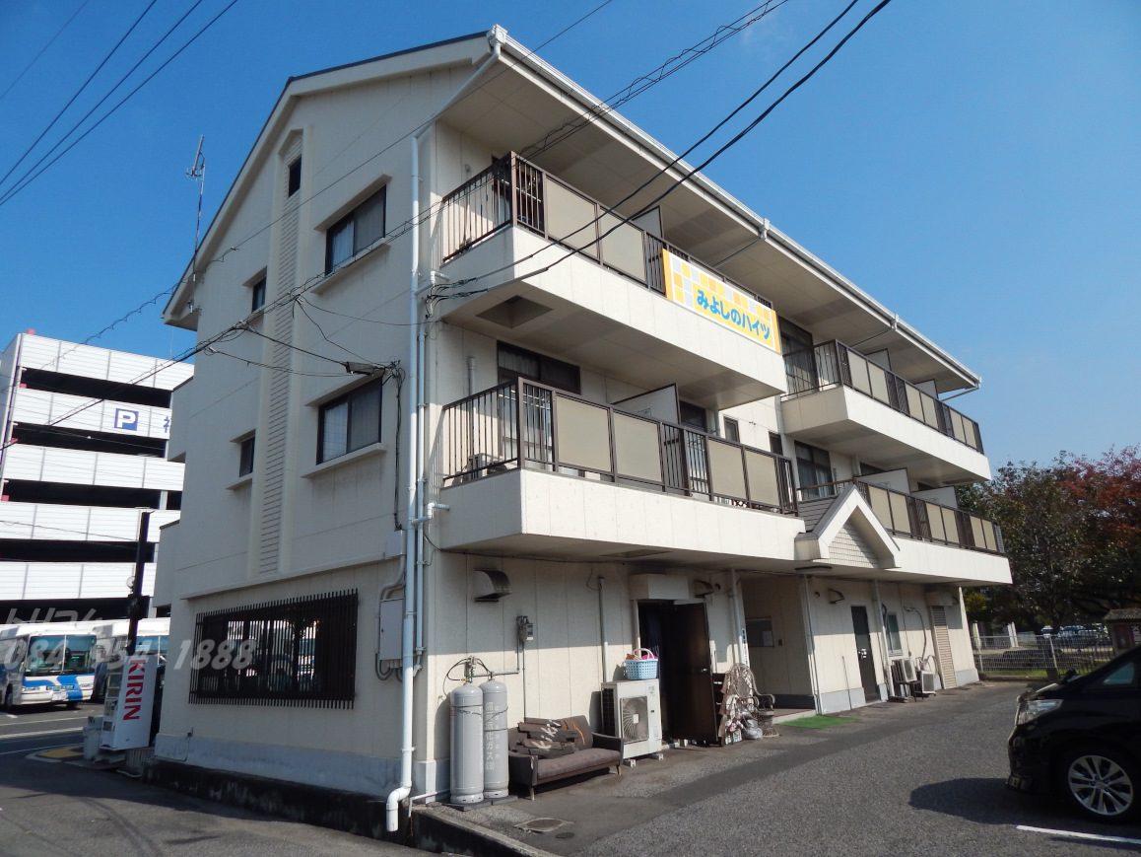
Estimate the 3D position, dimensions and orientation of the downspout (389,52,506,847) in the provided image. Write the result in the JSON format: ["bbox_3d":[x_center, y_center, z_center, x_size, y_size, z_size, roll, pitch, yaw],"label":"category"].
[{"bbox_3d":[-1.408,-0.344,9.099,2.030,9.550,0.300,-17,-21,41],"label":"downspout"}]

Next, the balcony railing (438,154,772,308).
[{"bbox_3d":[1.039,-2.267,12.323,1.496,1.090,6.709,-17,-21,41],"label":"balcony railing"}]

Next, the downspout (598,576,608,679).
[{"bbox_3d":[0.485,3.358,10.916,0.100,2.470,0.100,-17,-21,41],"label":"downspout"}]

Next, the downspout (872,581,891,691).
[{"bbox_3d":[7.501,4.999,18.108,0.110,2.780,0.110,-17,-21,41],"label":"downspout"}]

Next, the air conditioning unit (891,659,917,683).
[{"bbox_3d":[7.876,5.696,17.850,0.270,0.520,0.680,-17,-21,41],"label":"air conditioning unit"}]

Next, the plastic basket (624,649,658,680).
[{"bbox_3d":[1.041,3.490,11.215,0.300,0.440,0.440,-17,-21,41],"label":"plastic basket"}]

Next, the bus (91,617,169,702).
[{"bbox_3d":[-20.610,10.825,34.758,9.200,3.200,2.400,-17,-21,41],"label":"bus"}]

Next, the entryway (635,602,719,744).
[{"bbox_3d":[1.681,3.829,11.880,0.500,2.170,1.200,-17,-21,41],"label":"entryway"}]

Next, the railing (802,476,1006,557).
[{"bbox_3d":[8.750,2.532,19.302,1.479,1.048,9.988,-17,-21,41],"label":"railing"}]

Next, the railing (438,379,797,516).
[{"bbox_3d":[1.117,0.665,11.433,1.533,1.070,6.550,-17,-21,41],"label":"railing"}]

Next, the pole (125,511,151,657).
[{"bbox_3d":[-10.262,4.598,17.766,0.300,5.321,0.300,-17,-21,41],"label":"pole"}]

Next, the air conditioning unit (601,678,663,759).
[{"bbox_3d":[0.883,4.113,10.801,0.310,0.980,0.930,-17,-21,41],"label":"air conditioning unit"}]

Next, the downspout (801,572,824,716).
[{"bbox_3d":[4.923,4.378,15.486,0.090,2.740,0.090,-17,-21,41],"label":"downspout"}]

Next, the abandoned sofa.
[{"bbox_3d":[-0.171,3.985,9.362,0.790,0.730,1.770,-15,-20,35],"label":"abandoned sofa"}]

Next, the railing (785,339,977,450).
[{"bbox_3d":[8.609,-0.388,20.142,1.479,1.065,9.988,-17,-21,41],"label":"railing"}]

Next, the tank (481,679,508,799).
[{"bbox_3d":[-0.916,3.619,8.926,0.362,1.275,0.362,-3,-16,-1],"label":"tank"}]

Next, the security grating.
[{"bbox_3d":[-4.625,3.401,11.463,5.186,1.480,0.110,-17,-21,41],"label":"security grating"}]

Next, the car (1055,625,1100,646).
[{"bbox_3d":[37.510,15.317,56.000,4.300,1.450,1.700,11,-21,-39],"label":"car"}]

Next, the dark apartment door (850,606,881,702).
[{"bbox_3d":[6.863,5.246,17.686,0.070,2.100,0.860,-17,-21,41],"label":"dark apartment door"}]

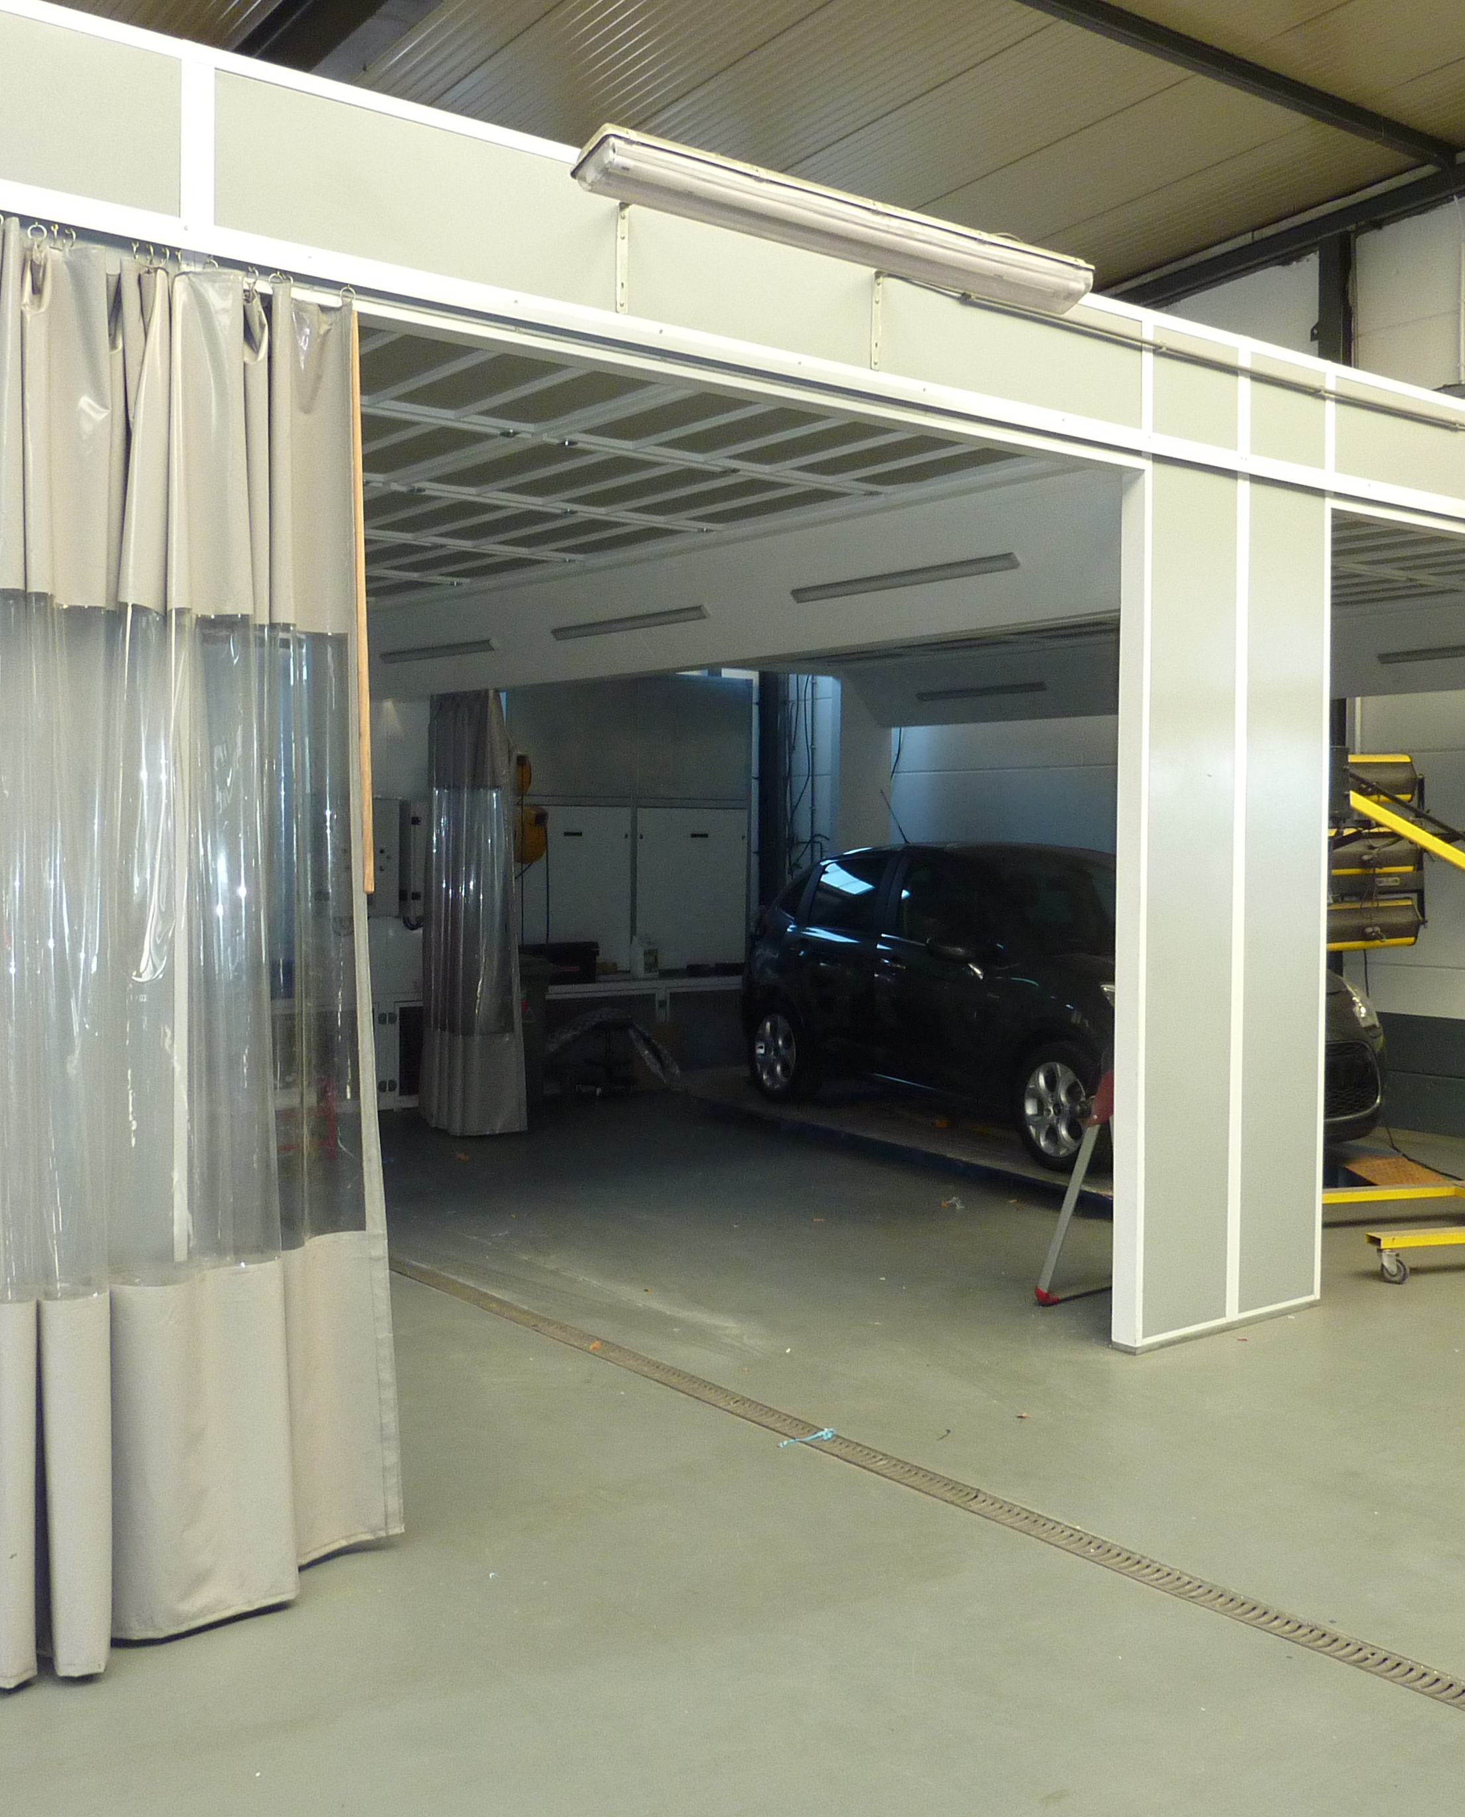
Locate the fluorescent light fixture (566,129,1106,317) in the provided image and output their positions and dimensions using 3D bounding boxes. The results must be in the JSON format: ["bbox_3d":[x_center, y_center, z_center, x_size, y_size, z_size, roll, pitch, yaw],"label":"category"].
[{"bbox_3d":[0.312,-1.658,4.324,1.570,0.110,0.170,-1,-9,-37],"label":"fluorescent light fixture"}]

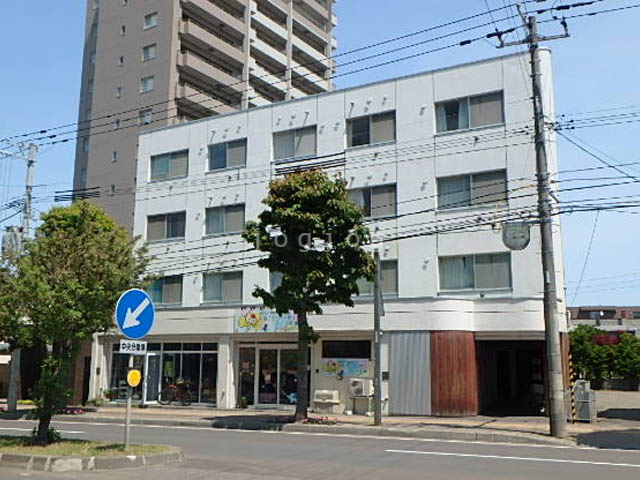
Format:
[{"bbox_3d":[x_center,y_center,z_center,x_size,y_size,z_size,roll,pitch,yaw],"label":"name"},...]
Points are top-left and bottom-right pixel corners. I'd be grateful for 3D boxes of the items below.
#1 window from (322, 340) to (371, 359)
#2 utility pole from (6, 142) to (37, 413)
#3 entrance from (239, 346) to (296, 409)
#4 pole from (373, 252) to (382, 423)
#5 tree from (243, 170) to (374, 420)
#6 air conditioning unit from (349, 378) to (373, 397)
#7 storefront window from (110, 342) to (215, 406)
[{"bbox_3d":[0.947,3.884,22.253,1.910,0.610,0.120,-5,-11,28],"label":"window"},{"bbox_3d":[-12.180,1.337,25.758,0.370,11.062,0.370,-6,-12,27],"label":"utility pole"},{"bbox_3d":[-1.864,5.122,23.814,2.944,2.371,0.200,-5,-11,28],"label":"entrance"},{"bbox_3d":[1.718,2.879,18.916,0.180,5.190,0.180,-5,-11,28],"label":"pole"},{"bbox_3d":[-0.371,1.598,19.671,4.182,7.848,4.182,1,-11,-1],"label":"tree"},{"bbox_3d":[1.382,5.013,21.349,0.780,0.555,0.300,-5,-11,28],"label":"air conditioning unit"},{"bbox_3d":[-6.598,5.583,26.345,5.817,2.458,0.200,-5,-11,28],"label":"storefront window"}]

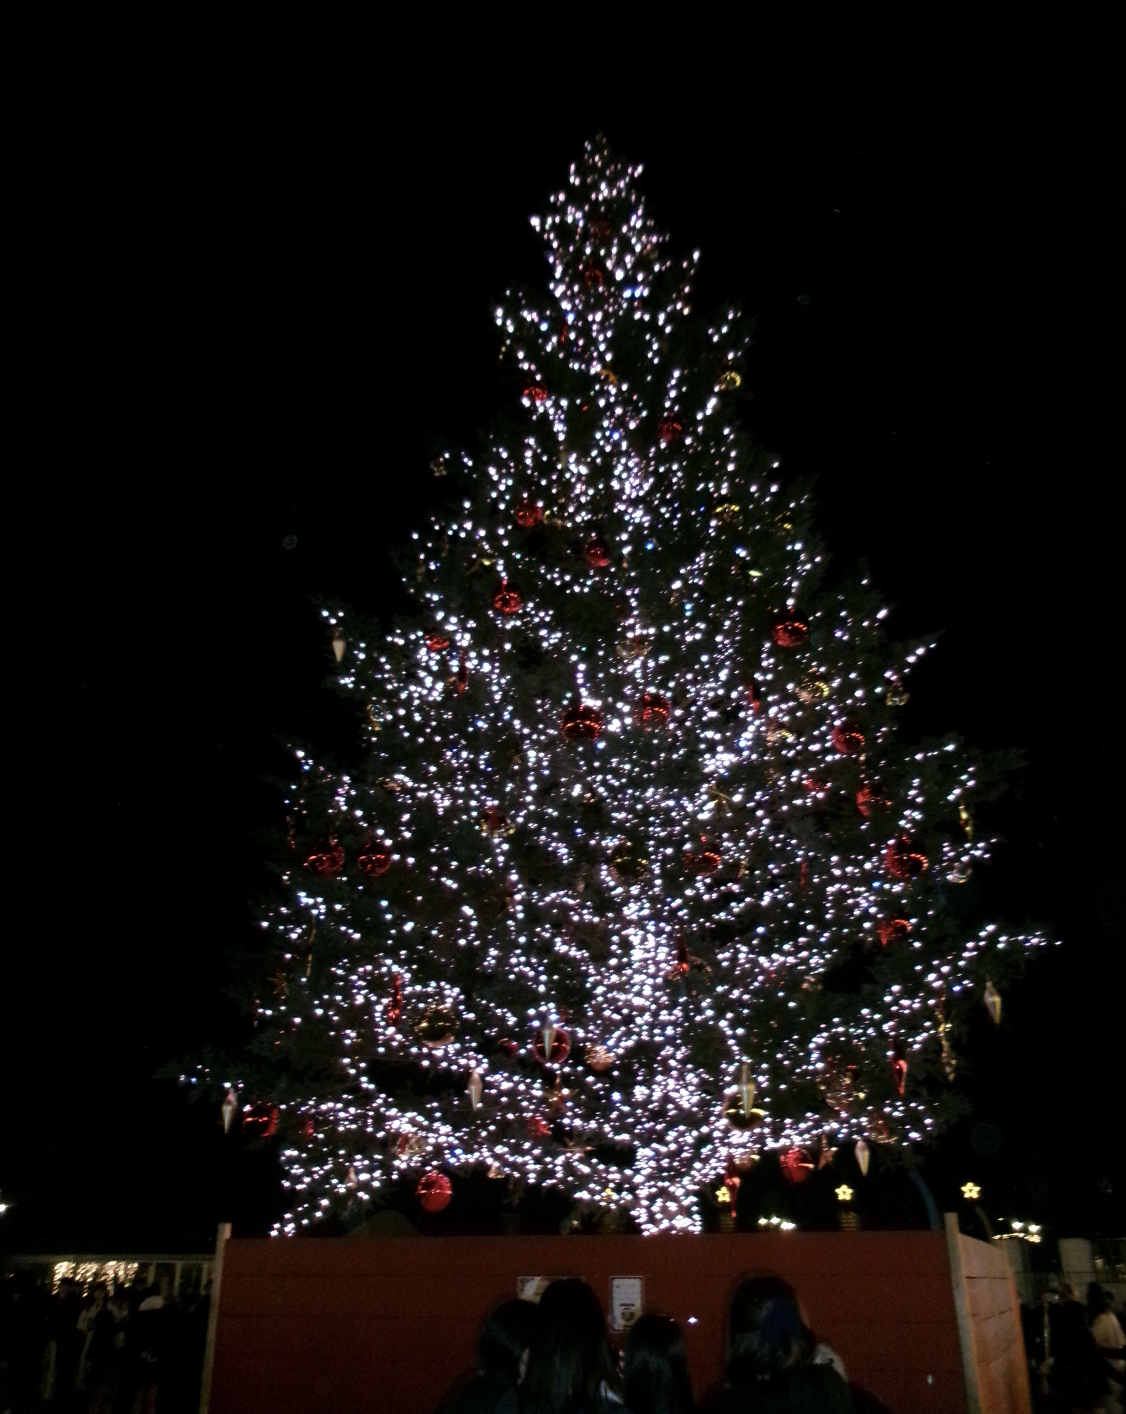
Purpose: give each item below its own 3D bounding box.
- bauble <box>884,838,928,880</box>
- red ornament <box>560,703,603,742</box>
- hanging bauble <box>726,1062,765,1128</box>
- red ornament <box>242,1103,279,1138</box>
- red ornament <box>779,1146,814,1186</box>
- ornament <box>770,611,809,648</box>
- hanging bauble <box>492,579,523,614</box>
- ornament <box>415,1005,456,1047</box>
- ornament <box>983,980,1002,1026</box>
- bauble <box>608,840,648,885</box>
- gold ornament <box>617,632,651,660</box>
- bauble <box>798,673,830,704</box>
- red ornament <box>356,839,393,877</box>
[{"bbox_3d":[2.438,1.078,8.616,0.312,0.300,0.312,0,-25,0],"label":"bauble"},{"bbox_3d":[0.121,0.106,8.100,0.268,0.279,0.268,0,-25,0],"label":"red ornament"},{"bbox_3d":[1.147,2.439,7.641,0.236,0.391,0.236,0,-25,0],"label":"hanging bauble"},{"bbox_3d":[-2.218,3.034,8.900,0.270,0.281,0.270,0,-25,0],"label":"red ornament"},{"bbox_3d":[1.599,3.138,8.300,0.245,0.255,0.245,0,-25,0],"label":"red ornament"},{"bbox_3d":[1.607,-0.548,8.600,0.262,0.272,0.262,0,-25,0],"label":"ornament"},{"bbox_3d":[-0.445,-0.881,9.708,0.239,0.281,0.239,0,-25,0],"label":"hanging bauble"},{"bbox_3d":[-0.856,2.149,8.165,0.280,0.284,0.280,0,-25,0],"label":"ornament"},{"bbox_3d":[3.072,2.116,8.678,0.130,0.327,0.130,0,-25,0],"label":"ornament"},{"bbox_3d":[0.435,1.030,8.050,0.255,0.265,0.255,0,-25,0],"label":"bauble"},{"bbox_3d":[0.518,-0.450,8.800,0.250,0.260,0.250,0,-25,0],"label":"gold ornament"},{"bbox_3d":[1.876,-0.136,9.079,0.237,0.232,0.237,0,-25,0],"label":"bauble"},{"bbox_3d":[-1.406,1.117,9.039,0.249,0.279,0.249,0,-25,0],"label":"red ornament"}]

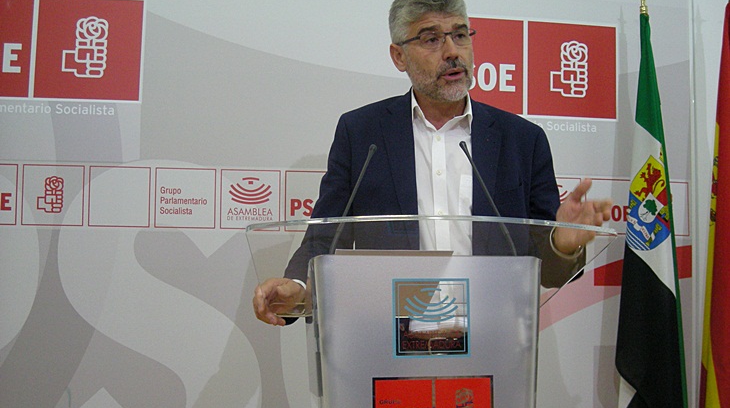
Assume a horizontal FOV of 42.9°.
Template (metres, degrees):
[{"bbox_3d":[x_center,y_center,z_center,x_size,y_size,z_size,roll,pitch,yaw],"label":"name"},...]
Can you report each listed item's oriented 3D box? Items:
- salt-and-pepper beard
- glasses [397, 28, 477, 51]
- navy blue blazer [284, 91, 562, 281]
[{"bbox_3d":[0.163,-0.252,1.935,0.135,0.105,0.095,-9,4,-25],"label":"salt-and-pepper beard"},{"bbox_3d":[0.143,-0.348,1.965,0.140,0.045,0.140,-9,4,-25],"label":"glasses"},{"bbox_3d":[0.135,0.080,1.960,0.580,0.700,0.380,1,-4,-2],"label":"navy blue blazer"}]

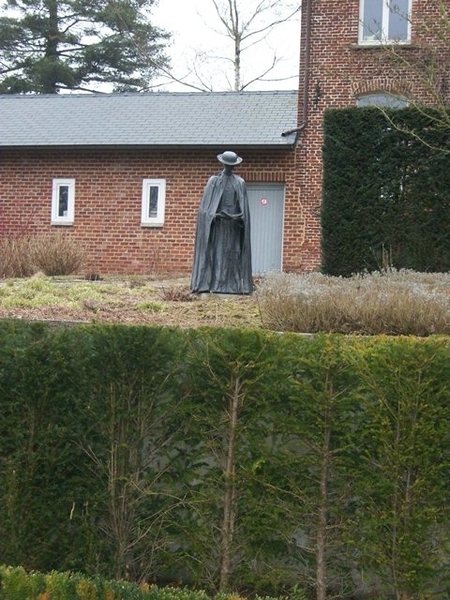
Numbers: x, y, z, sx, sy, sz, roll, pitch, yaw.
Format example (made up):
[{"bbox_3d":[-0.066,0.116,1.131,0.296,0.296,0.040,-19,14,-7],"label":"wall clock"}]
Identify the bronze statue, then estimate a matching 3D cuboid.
[{"bbox_3d":[-0.046,-1.086,12.150,0.830,2.000,0.650,2,-1,-15],"label":"bronze statue"}]

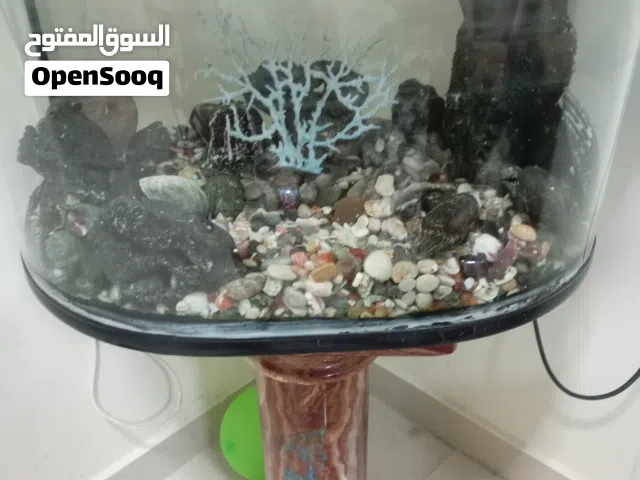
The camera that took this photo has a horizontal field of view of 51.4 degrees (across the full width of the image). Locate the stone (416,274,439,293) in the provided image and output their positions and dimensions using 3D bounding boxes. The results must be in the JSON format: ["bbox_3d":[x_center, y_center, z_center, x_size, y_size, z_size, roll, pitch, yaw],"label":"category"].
[{"bbox_3d":[0.110,0.045,0.677,0.023,0.018,0.020,-1,31,0],"label":"stone"}]

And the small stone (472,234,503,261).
[{"bbox_3d":[0.186,0.008,0.740,0.033,0.028,0.029,0,28,0],"label":"small stone"}]

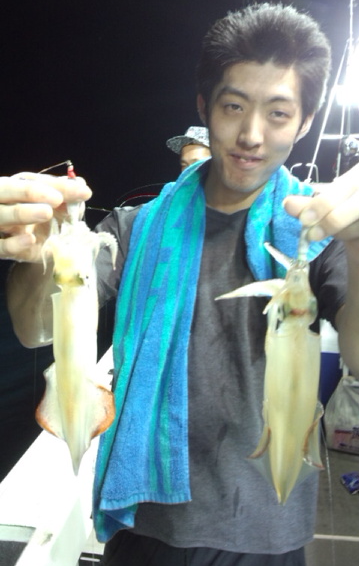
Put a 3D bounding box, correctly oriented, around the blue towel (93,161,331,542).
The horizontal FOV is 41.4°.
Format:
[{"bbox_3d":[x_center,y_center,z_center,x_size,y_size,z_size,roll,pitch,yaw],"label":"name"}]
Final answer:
[{"bbox_3d":[0.050,0.105,0.810,0.380,0.610,0.210,1,9,5],"label":"blue towel"}]

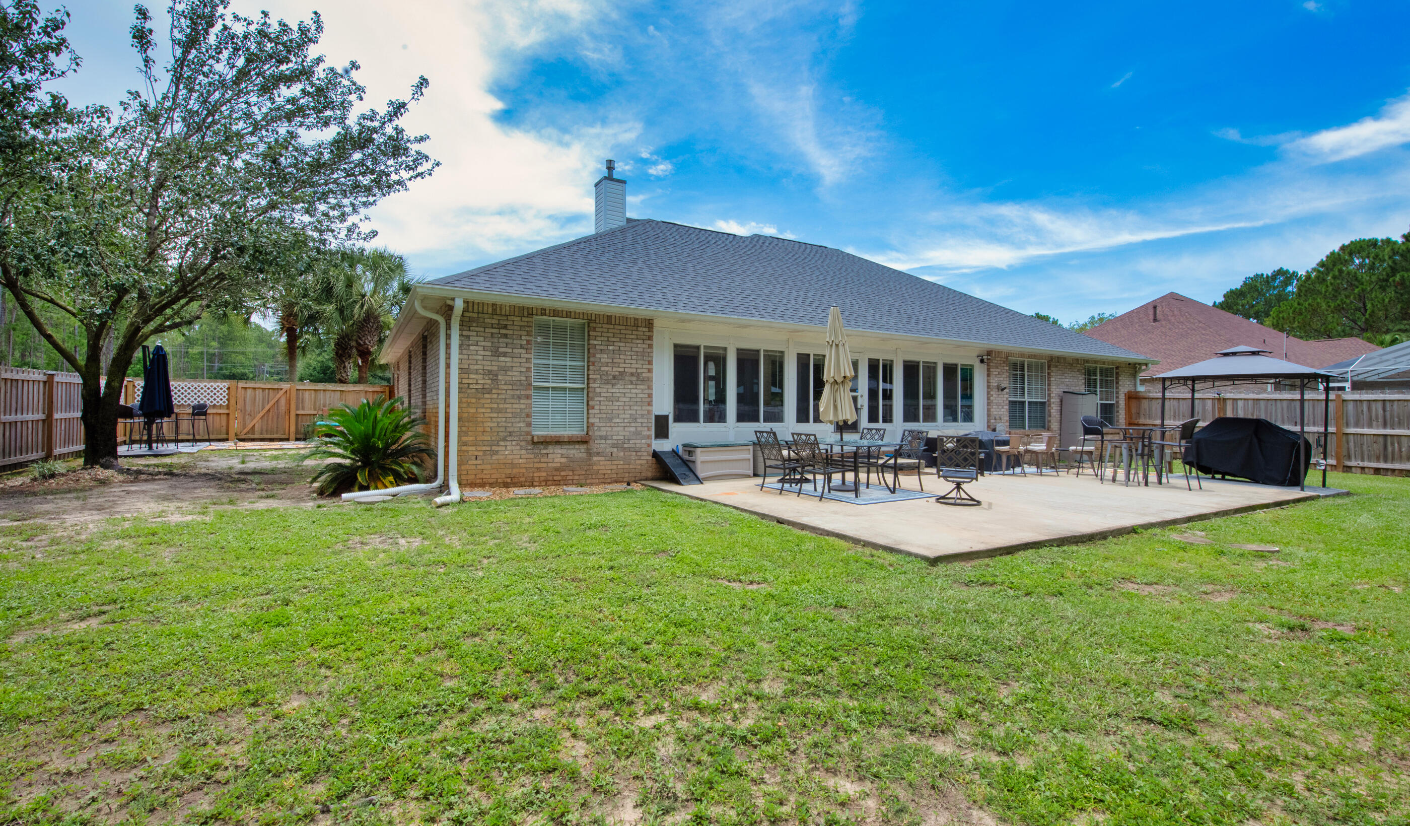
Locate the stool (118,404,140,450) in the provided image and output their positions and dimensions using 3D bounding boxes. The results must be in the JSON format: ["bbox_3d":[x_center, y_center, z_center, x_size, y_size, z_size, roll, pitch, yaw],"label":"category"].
[{"bbox_3d":[-14.500,0.340,15.850,0.580,1.140,0.640,0,-1,32],"label":"stool"}]

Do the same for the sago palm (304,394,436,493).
[{"bbox_3d":[-4.900,0.395,9.100,1.700,1.380,1.700,1,-1,-30],"label":"sago palm"}]

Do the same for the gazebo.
[{"bbox_3d":[9.770,0.035,11.420,1.550,2.520,2.300,1,-1,-34],"label":"gazebo"}]

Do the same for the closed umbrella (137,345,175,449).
[{"bbox_3d":[-13.500,-0.380,15.400,0.720,2.600,0.620,1,-1,-41],"label":"closed umbrella"}]

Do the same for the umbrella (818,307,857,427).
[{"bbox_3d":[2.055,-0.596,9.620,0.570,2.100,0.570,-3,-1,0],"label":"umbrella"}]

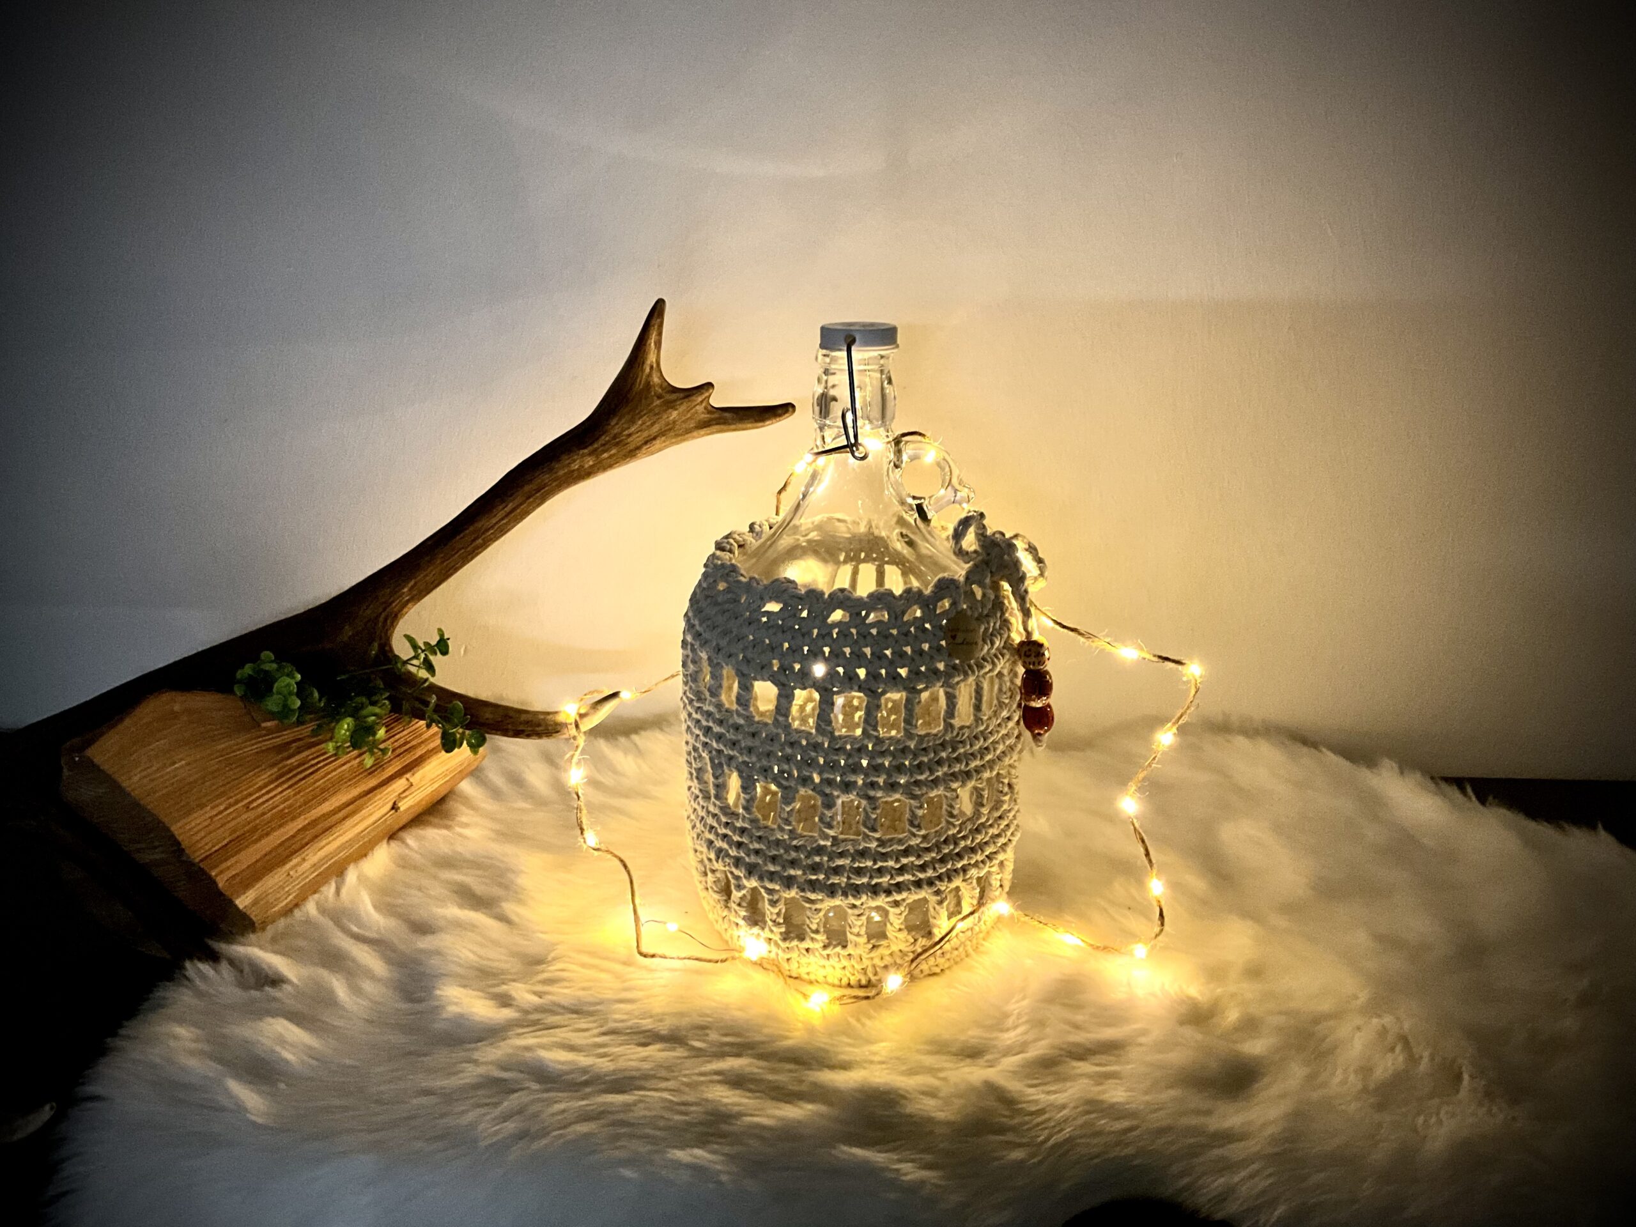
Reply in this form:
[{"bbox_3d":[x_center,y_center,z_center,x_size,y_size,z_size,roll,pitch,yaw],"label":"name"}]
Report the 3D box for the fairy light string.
[{"bbox_3d":[0.022,0.040,0.795,0.380,0.280,0.230,0,17,0],"label":"fairy light string"}]

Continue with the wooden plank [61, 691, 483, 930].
[{"bbox_3d":[-0.367,0.117,0.920,0.260,0.060,0.225,13,22,36],"label":"wooden plank"}]

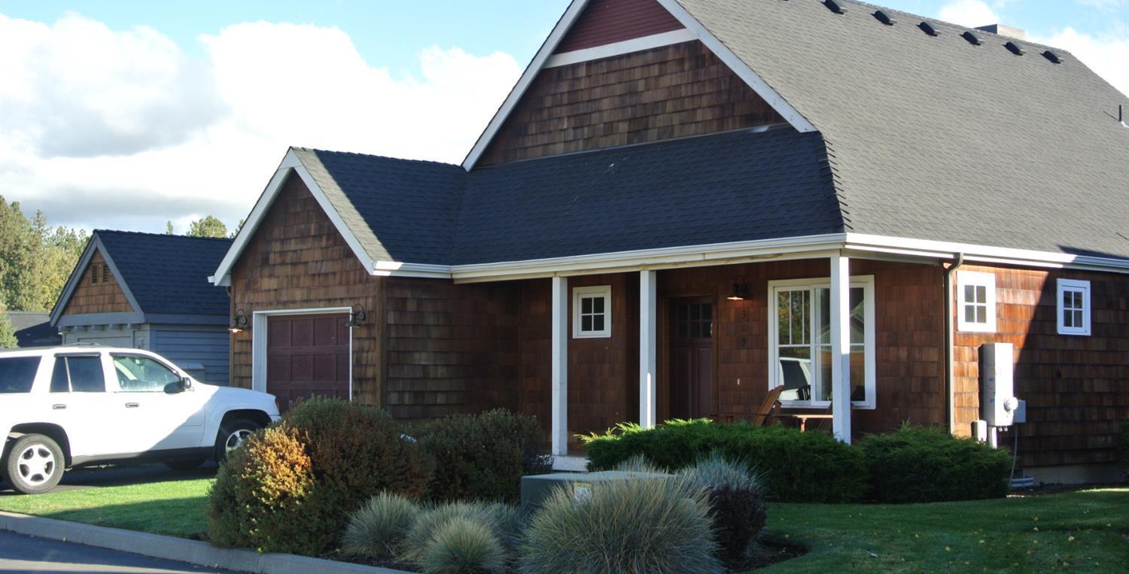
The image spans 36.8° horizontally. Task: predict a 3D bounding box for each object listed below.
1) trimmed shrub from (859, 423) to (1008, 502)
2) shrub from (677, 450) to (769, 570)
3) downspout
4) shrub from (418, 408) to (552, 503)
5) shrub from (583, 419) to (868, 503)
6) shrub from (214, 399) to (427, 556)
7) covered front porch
[{"bbox_3d":[4.205,1.980,18.956,1.700,0.800,1.130,3,-4,-42],"label":"trimmed shrub"},{"bbox_3d":[1.257,1.736,13.329,0.680,0.870,0.680,0,-3,0],"label":"shrub"},{"bbox_3d":[4.634,0.957,20.058,0.090,2.650,0.300,3,-4,-42],"label":"downspout"},{"bbox_3d":[-0.849,1.818,17.934,1.240,1.070,1.240,0,-3,0],"label":"shrub"},{"bbox_3d":[1.786,1.955,19.283,1.050,0.840,3.500,3,-4,-42],"label":"shrub"},{"bbox_3d":[-2.241,1.652,15.510,1.800,1.320,1.900,3,-4,-42],"label":"shrub"},{"bbox_3d":[2.092,0.983,21.195,2.174,2.553,5.032,3,-4,-42],"label":"covered front porch"}]

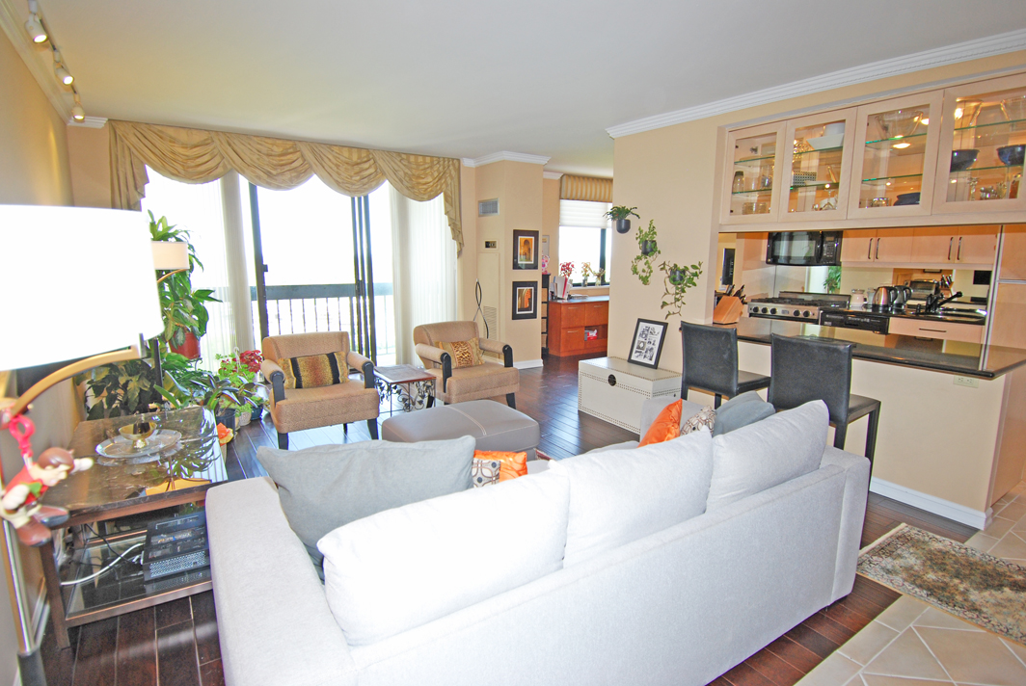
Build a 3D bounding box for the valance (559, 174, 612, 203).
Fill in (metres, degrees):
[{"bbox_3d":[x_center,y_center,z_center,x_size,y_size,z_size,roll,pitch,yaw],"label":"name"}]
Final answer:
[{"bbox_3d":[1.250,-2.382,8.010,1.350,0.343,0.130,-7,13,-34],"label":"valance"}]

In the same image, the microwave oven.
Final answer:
[{"bbox_3d":[3.282,-1.077,5.611,0.400,0.425,0.787,-7,13,-34],"label":"microwave oven"}]

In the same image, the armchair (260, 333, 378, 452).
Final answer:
[{"bbox_3d":[-1.525,0.393,4.060,0.720,0.800,0.780,-6,12,-30],"label":"armchair"}]

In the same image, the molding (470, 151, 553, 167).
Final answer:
[{"bbox_3d":[-0.034,-2.193,6.258,0.721,0.084,0.701,-7,13,-34],"label":"molding"}]

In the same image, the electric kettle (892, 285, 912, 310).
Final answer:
[{"bbox_3d":[3.935,-0.443,5.188,0.160,0.240,0.210,-7,13,-34],"label":"electric kettle"}]

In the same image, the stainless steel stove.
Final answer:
[{"bbox_3d":[3.156,-0.003,5.774,0.660,1.040,0.760,-7,13,-34],"label":"stainless steel stove"}]

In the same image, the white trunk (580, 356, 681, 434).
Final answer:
[{"bbox_3d":[1.020,0.455,4.590,0.400,0.490,0.870,-7,13,-34],"label":"white trunk"}]

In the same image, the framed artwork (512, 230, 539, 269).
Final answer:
[{"bbox_3d":[0.174,-1.117,6.234,0.393,0.473,0.030,-7,13,-34],"label":"framed artwork"}]

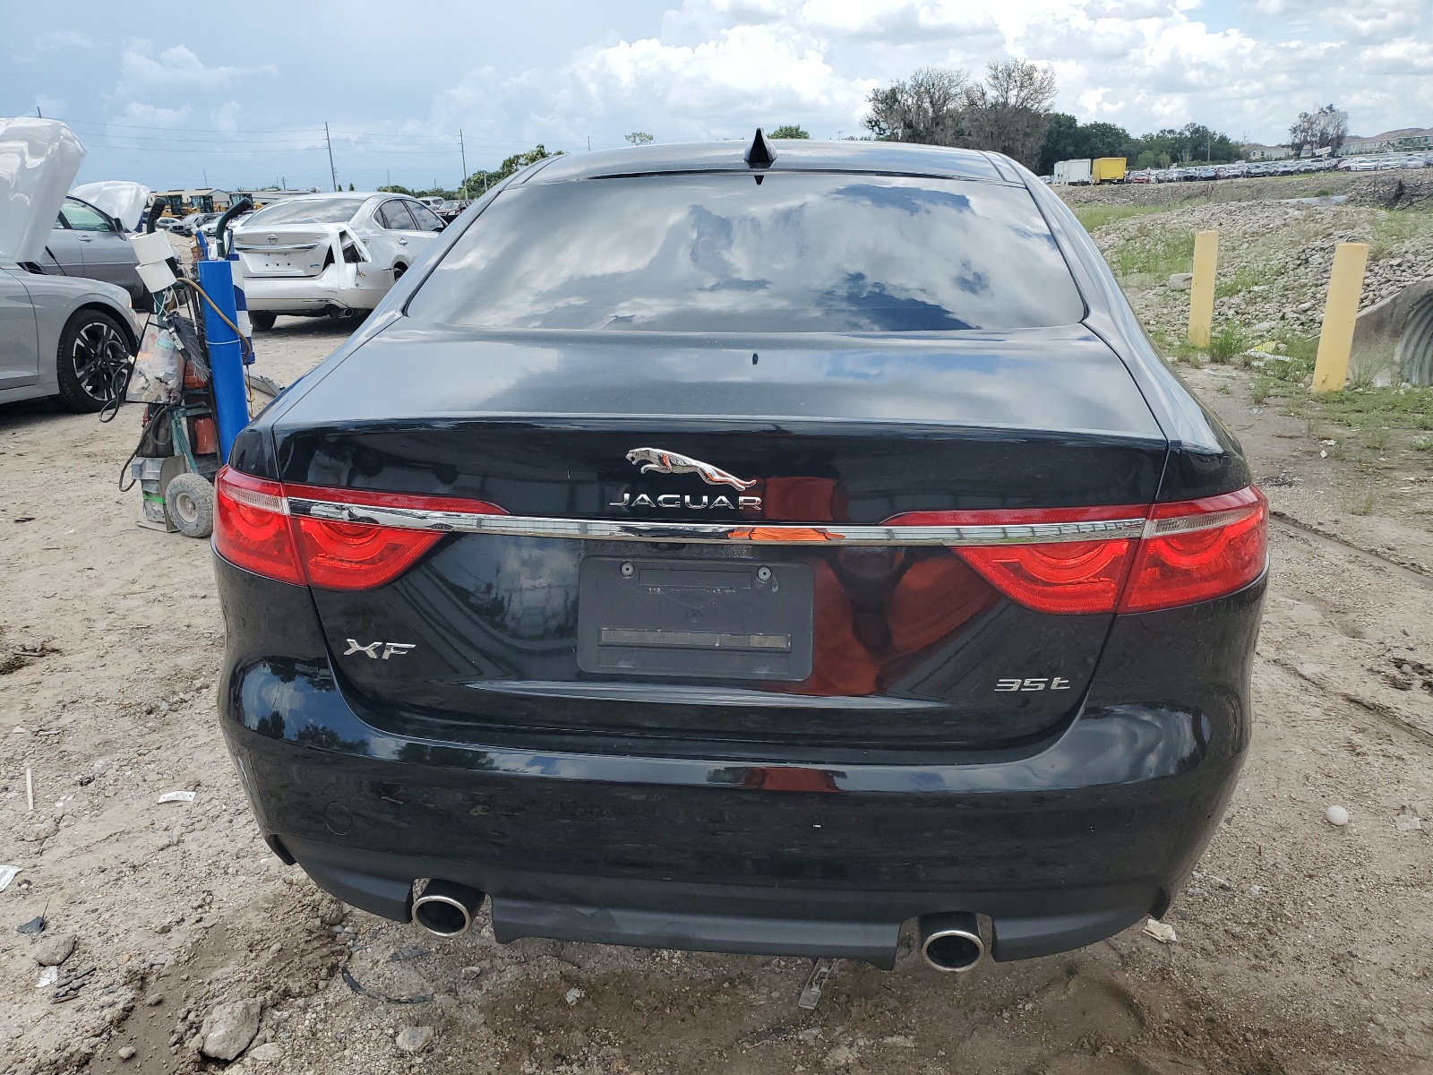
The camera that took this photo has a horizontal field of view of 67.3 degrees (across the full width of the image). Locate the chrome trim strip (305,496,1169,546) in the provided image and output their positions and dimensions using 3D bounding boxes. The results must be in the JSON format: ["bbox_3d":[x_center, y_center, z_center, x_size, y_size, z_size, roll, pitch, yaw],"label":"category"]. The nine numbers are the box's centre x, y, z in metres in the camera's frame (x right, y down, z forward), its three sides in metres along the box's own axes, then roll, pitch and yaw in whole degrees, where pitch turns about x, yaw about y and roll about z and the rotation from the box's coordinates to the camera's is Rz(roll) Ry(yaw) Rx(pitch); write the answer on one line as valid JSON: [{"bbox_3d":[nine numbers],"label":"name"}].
[{"bbox_3d":[-0.029,-0.017,1.370,1.145,0.035,0.120,2,18,6],"label":"chrome trim strip"}]

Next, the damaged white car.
[{"bbox_3d":[-4.250,-3.460,13.150,1.830,1.470,4.850,1,18,5],"label":"damaged white car"}]

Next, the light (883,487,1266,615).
[{"bbox_3d":[0.509,0.002,1.463,0.588,0.155,0.340,2,18,6],"label":"light"}]

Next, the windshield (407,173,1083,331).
[{"bbox_3d":[0.056,-0.559,2.042,1.180,0.080,0.675,2,41,6],"label":"windshield"}]

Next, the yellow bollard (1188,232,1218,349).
[{"bbox_3d":[4.356,-2.217,9.636,0.200,1.000,0.200,-1,18,0],"label":"yellow bollard"}]

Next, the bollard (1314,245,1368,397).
[{"bbox_3d":[4.242,-1.491,7.312,0.210,0.980,0.210,-1,18,0],"label":"bollard"}]

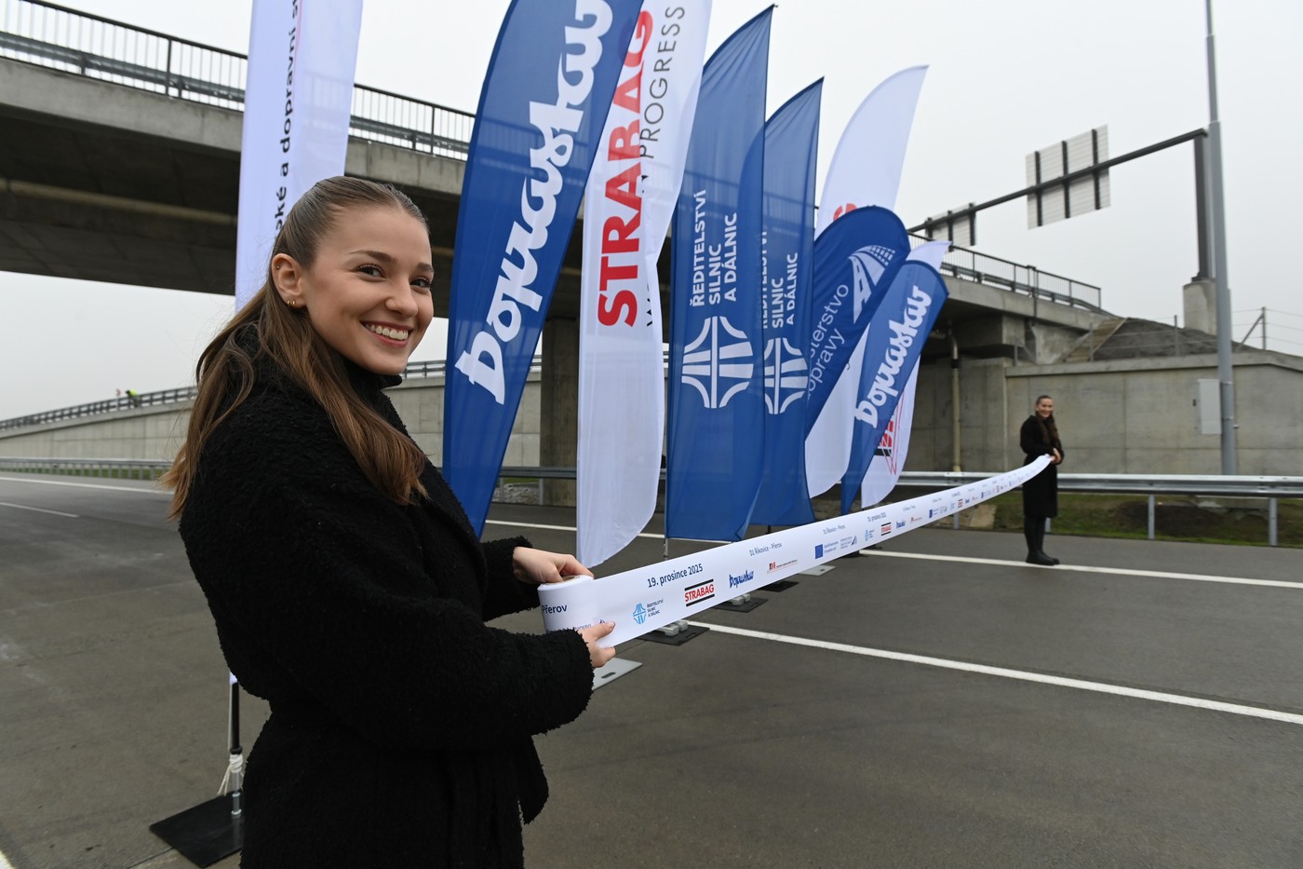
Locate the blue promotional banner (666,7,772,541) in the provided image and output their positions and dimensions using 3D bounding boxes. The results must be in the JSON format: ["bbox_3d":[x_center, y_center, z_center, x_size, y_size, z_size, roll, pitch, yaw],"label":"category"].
[{"bbox_3d":[0.479,-1.123,4.887,0.778,3.731,0.150,-1,-4,29],"label":"blue promotional banner"}]

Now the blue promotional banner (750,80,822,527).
[{"bbox_3d":[1.047,-1.063,5.681,0.770,3.607,0.150,-2,-4,37],"label":"blue promotional banner"}]

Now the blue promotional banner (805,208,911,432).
[{"bbox_3d":[1.660,-0.618,6.162,1.312,2.778,0.150,-2,-4,35],"label":"blue promotional banner"}]

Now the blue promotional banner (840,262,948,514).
[{"bbox_3d":[2.621,-0.450,7.452,1.139,2.838,0.150,-2,-4,35],"label":"blue promotional banner"}]

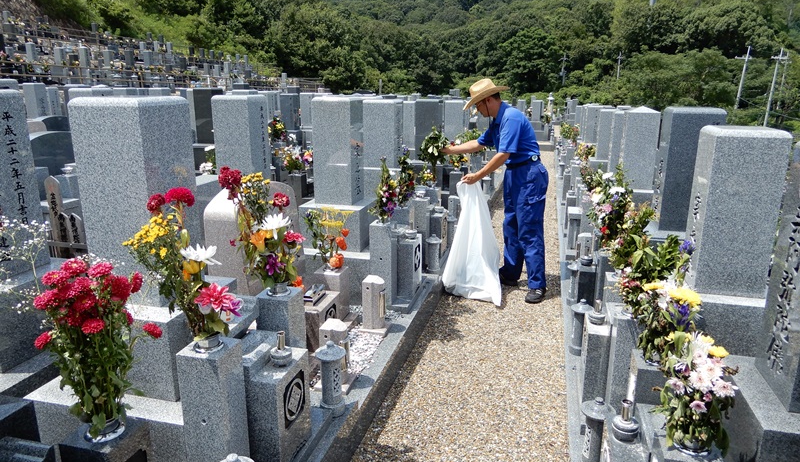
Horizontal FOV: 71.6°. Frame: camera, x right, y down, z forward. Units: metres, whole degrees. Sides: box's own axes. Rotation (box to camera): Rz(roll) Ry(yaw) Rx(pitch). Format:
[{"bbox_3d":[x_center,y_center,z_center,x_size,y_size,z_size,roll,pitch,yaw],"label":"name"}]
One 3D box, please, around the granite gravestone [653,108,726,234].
[{"bbox_3d":[1.760,-0.381,3.396,0.282,0.740,0.277,4,14,15],"label":"granite gravestone"}]

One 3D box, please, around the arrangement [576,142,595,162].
[{"bbox_3d":[2.159,-0.926,6.460,0.239,0.225,0.239,4,15,14],"label":"arrangement"}]

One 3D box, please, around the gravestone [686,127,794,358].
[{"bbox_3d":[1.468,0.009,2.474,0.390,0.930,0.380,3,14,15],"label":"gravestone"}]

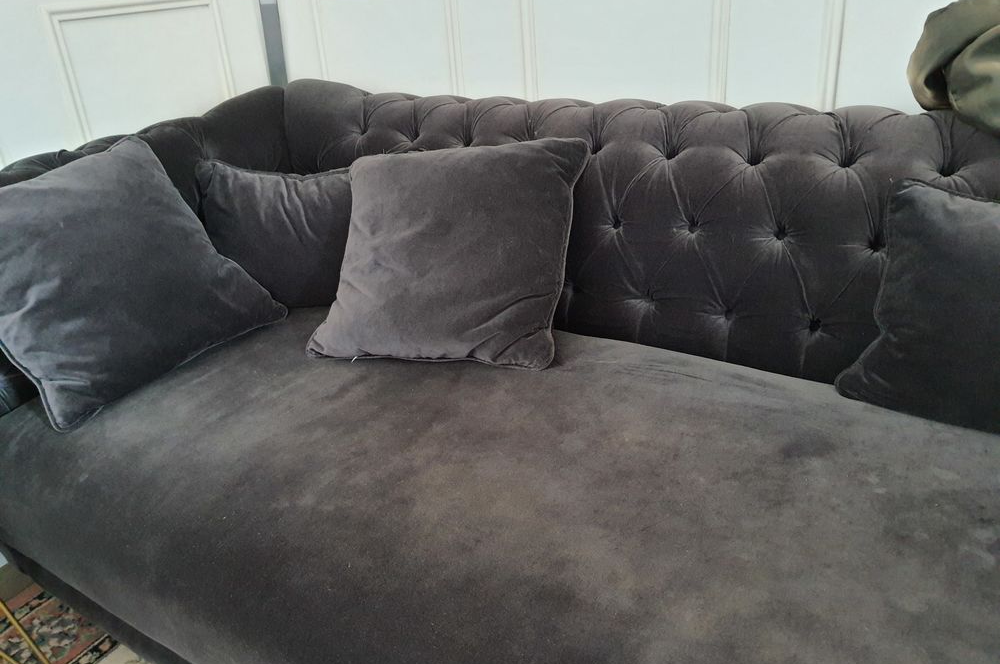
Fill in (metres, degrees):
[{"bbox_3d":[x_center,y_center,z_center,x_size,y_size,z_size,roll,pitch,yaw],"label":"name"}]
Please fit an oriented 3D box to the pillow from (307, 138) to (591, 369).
[{"bbox_3d":[-0.096,-0.138,1.266,0.440,0.400,0.150,2,-21,21],"label":"pillow"}]

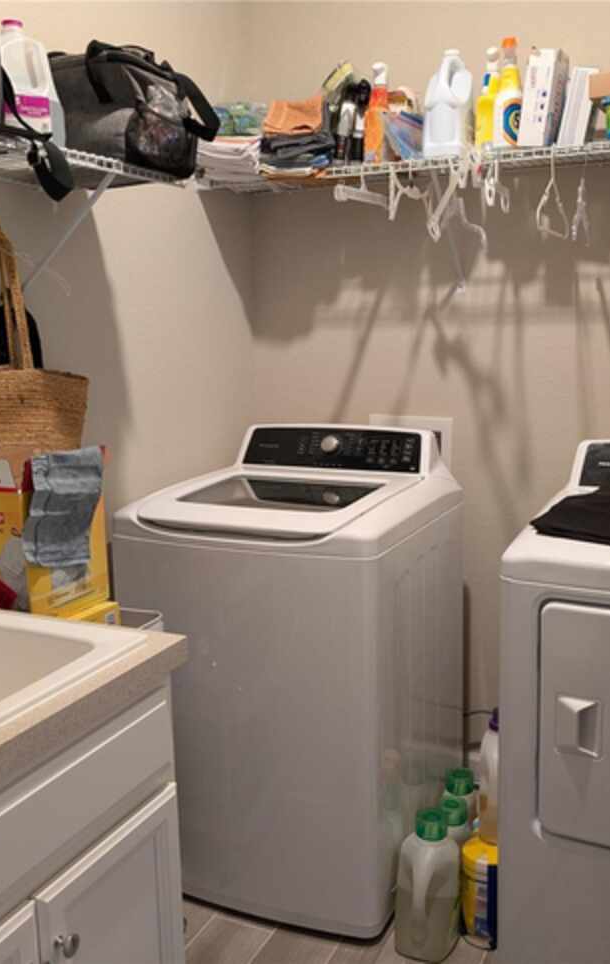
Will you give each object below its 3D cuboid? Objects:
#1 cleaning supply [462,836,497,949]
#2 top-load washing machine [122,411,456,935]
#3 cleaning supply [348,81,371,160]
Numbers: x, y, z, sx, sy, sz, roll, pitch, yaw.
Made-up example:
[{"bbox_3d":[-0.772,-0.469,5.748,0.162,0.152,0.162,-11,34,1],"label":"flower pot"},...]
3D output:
[{"bbox_3d":[0.421,0.947,2.064,0.106,0.213,0.106,-1,10,6],"label":"cleaning supply"},{"bbox_3d":[0.001,0.446,2.372,0.683,1.114,0.686,3,11,24],"label":"top-load washing machine"},{"bbox_3d":[0.150,-0.936,2.325,0.058,0.217,0.060,3,11,24],"label":"cleaning supply"}]

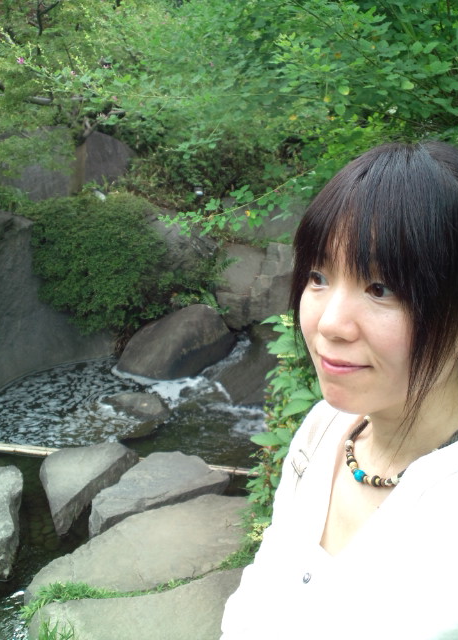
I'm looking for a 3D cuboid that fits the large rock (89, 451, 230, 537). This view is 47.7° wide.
[{"bbox_3d":[-0.375,0.916,2.733,0.720,0.210,0.450,-10,17,-34],"label":"large rock"}]

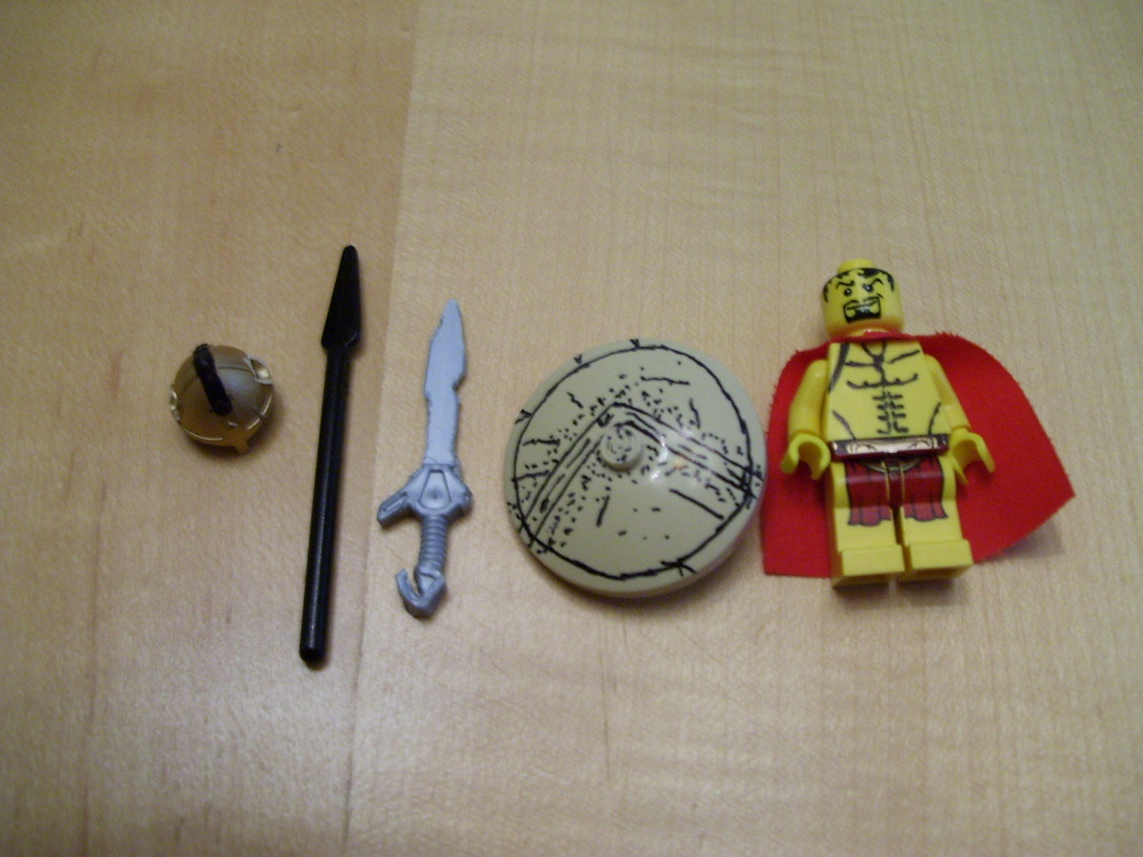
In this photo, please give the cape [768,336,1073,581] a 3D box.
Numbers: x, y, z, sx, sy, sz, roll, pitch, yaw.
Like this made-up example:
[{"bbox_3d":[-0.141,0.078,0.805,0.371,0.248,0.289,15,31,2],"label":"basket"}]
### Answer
[{"bbox_3d":[0.042,0.002,0.149,0.038,0.005,0.032,-5,73,3],"label":"cape"}]

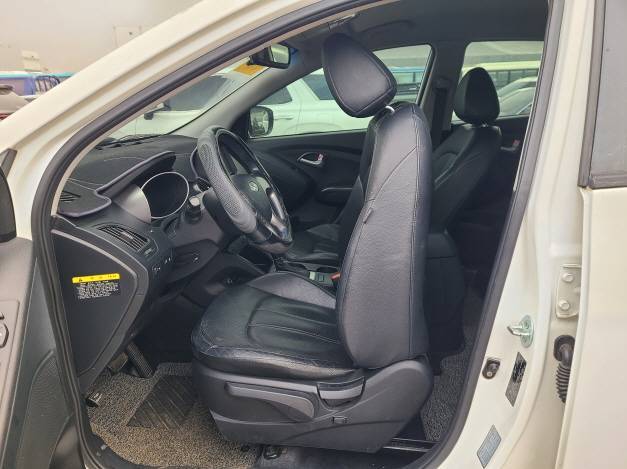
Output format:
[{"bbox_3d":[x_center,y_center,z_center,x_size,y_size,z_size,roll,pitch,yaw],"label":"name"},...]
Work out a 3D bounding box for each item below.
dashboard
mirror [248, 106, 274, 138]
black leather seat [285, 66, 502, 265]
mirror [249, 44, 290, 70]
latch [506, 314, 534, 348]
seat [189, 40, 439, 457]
[{"bbox_3d":[-0.528,-0.093,1.741,0.590,0.560,1.420,2,17,7],"label":"dashboard"},{"bbox_3d":[-0.290,-0.625,2.575,0.130,0.175,0.230,7,19,23],"label":"mirror"},{"bbox_3d":[0.287,-0.206,1.991,0.920,0.945,0.520,2,17,7],"label":"black leather seat"},{"bbox_3d":[-0.136,-0.584,1.540,0.075,0.075,0.250,4,17,11],"label":"mirror"},{"bbox_3d":[0.383,0.179,0.875,0.045,0.064,0.036,-2,17,-8],"label":"latch"},{"bbox_3d":[-0.017,-0.021,1.307,0.645,1.010,0.530,2,17,7],"label":"seat"}]

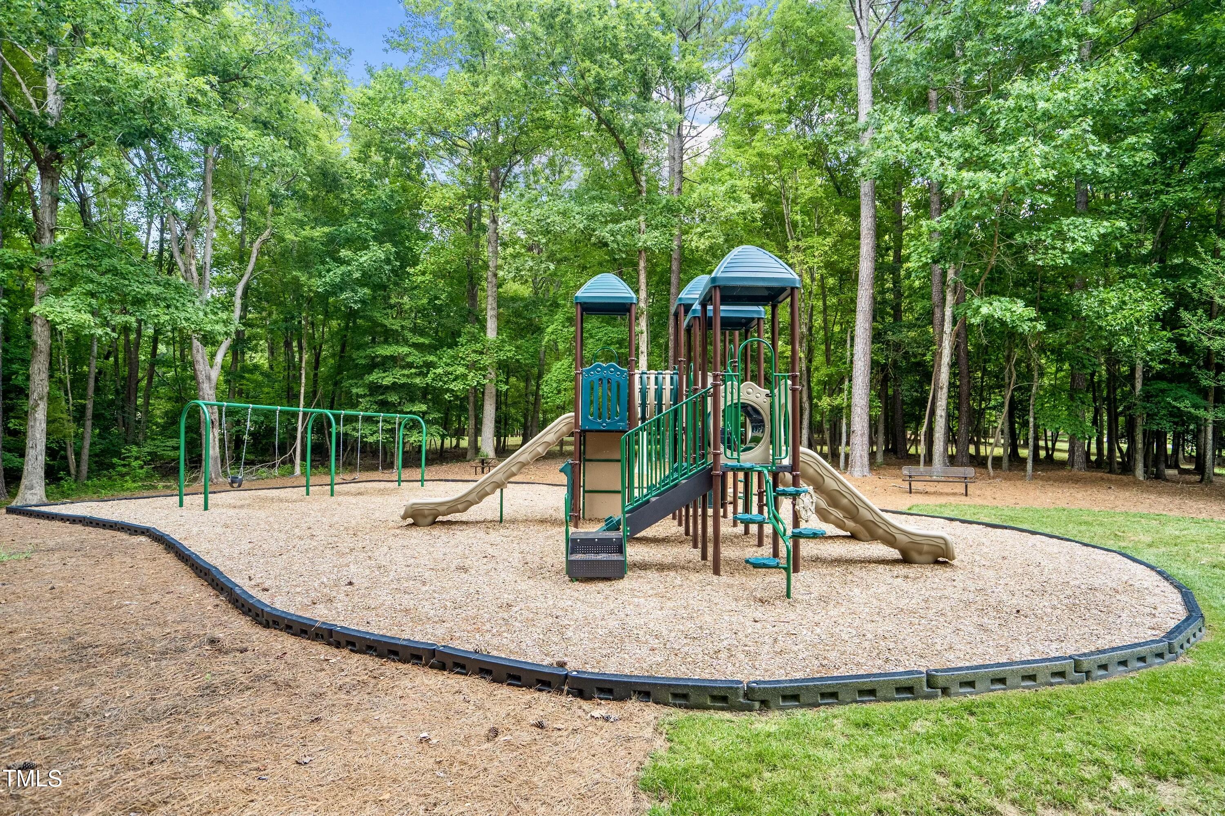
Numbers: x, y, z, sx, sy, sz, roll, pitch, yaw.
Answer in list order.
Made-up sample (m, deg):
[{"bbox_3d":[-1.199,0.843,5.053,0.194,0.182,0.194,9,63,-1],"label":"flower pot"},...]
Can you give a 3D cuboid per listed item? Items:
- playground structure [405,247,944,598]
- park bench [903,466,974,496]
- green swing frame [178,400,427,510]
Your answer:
[{"bbox_3d":[0.381,-0.170,10.513,8.400,4.600,7.200,0,-2,0],"label":"playground structure"},{"bbox_3d":[9.119,2.055,18.140,1.830,0.800,0.600,-1,-2,25],"label":"park bench"},{"bbox_3d":[-7.727,1.145,17.318,1.050,2.370,7.000,-1,-2,24],"label":"green swing frame"}]

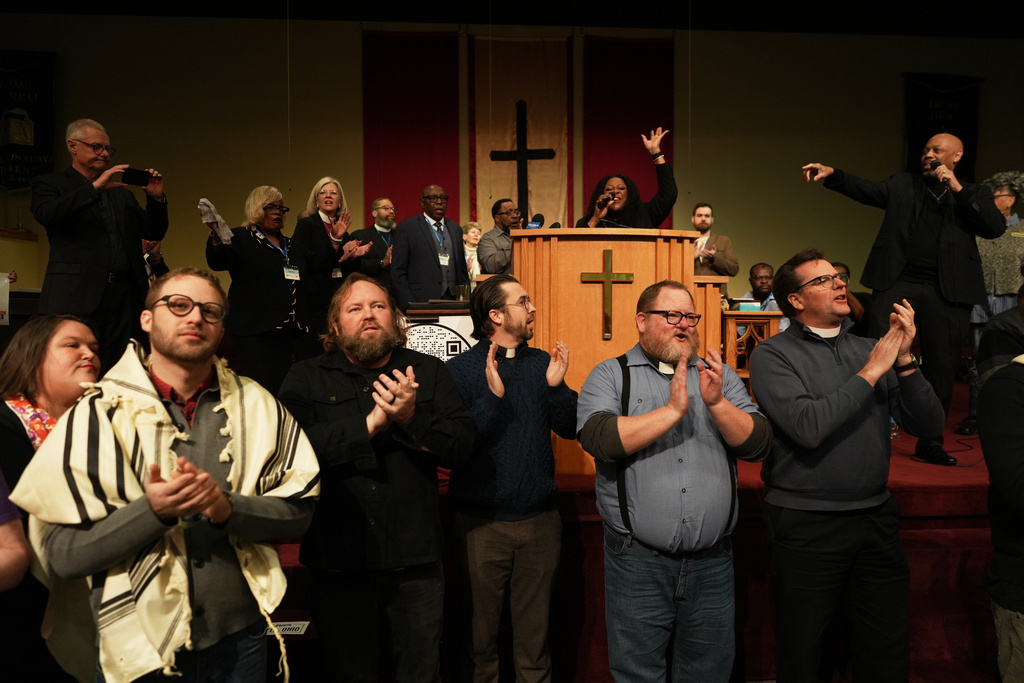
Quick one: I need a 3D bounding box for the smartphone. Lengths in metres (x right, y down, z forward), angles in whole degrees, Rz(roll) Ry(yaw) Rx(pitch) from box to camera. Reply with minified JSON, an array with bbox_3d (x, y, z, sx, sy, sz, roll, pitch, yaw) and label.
[{"bbox_3d":[-1.824,-0.796,3.450,0.142,0.070,0.010,-2,10,-45],"label":"smartphone"}]

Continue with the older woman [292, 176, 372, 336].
[{"bbox_3d":[-1.154,-0.191,4.546,0.520,1.728,0.420,-1,2,-25],"label":"older woman"}]

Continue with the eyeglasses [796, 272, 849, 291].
[{"bbox_3d":[1.055,-0.187,2.438,0.145,0.045,0.140,-1,-14,-28],"label":"eyeglasses"}]

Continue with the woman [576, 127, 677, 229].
[{"bbox_3d":[0.709,-0.331,4.442,0.620,2.014,0.450,0,2,4],"label":"woman"}]

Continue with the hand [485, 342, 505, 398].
[{"bbox_3d":[-0.058,0.093,2.360,0.065,0.190,0.090,-8,3,5],"label":"hand"}]

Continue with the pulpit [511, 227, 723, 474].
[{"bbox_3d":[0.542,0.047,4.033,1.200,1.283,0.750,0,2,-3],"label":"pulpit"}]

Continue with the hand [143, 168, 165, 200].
[{"bbox_3d":[-1.737,-0.762,3.450,0.100,0.165,0.090,0,2,10],"label":"hand"}]

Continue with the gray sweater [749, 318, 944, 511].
[{"bbox_3d":[1.136,0.249,2.430,0.570,0.630,0.420,-1,2,-12],"label":"gray sweater"}]

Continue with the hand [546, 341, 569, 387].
[{"bbox_3d":[0.155,0.075,2.420,0.075,0.170,0.090,5,8,-26],"label":"hand"}]

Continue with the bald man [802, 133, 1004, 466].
[{"bbox_3d":[2.122,-0.224,3.895,0.980,1.832,0.560,1,2,33],"label":"bald man"}]

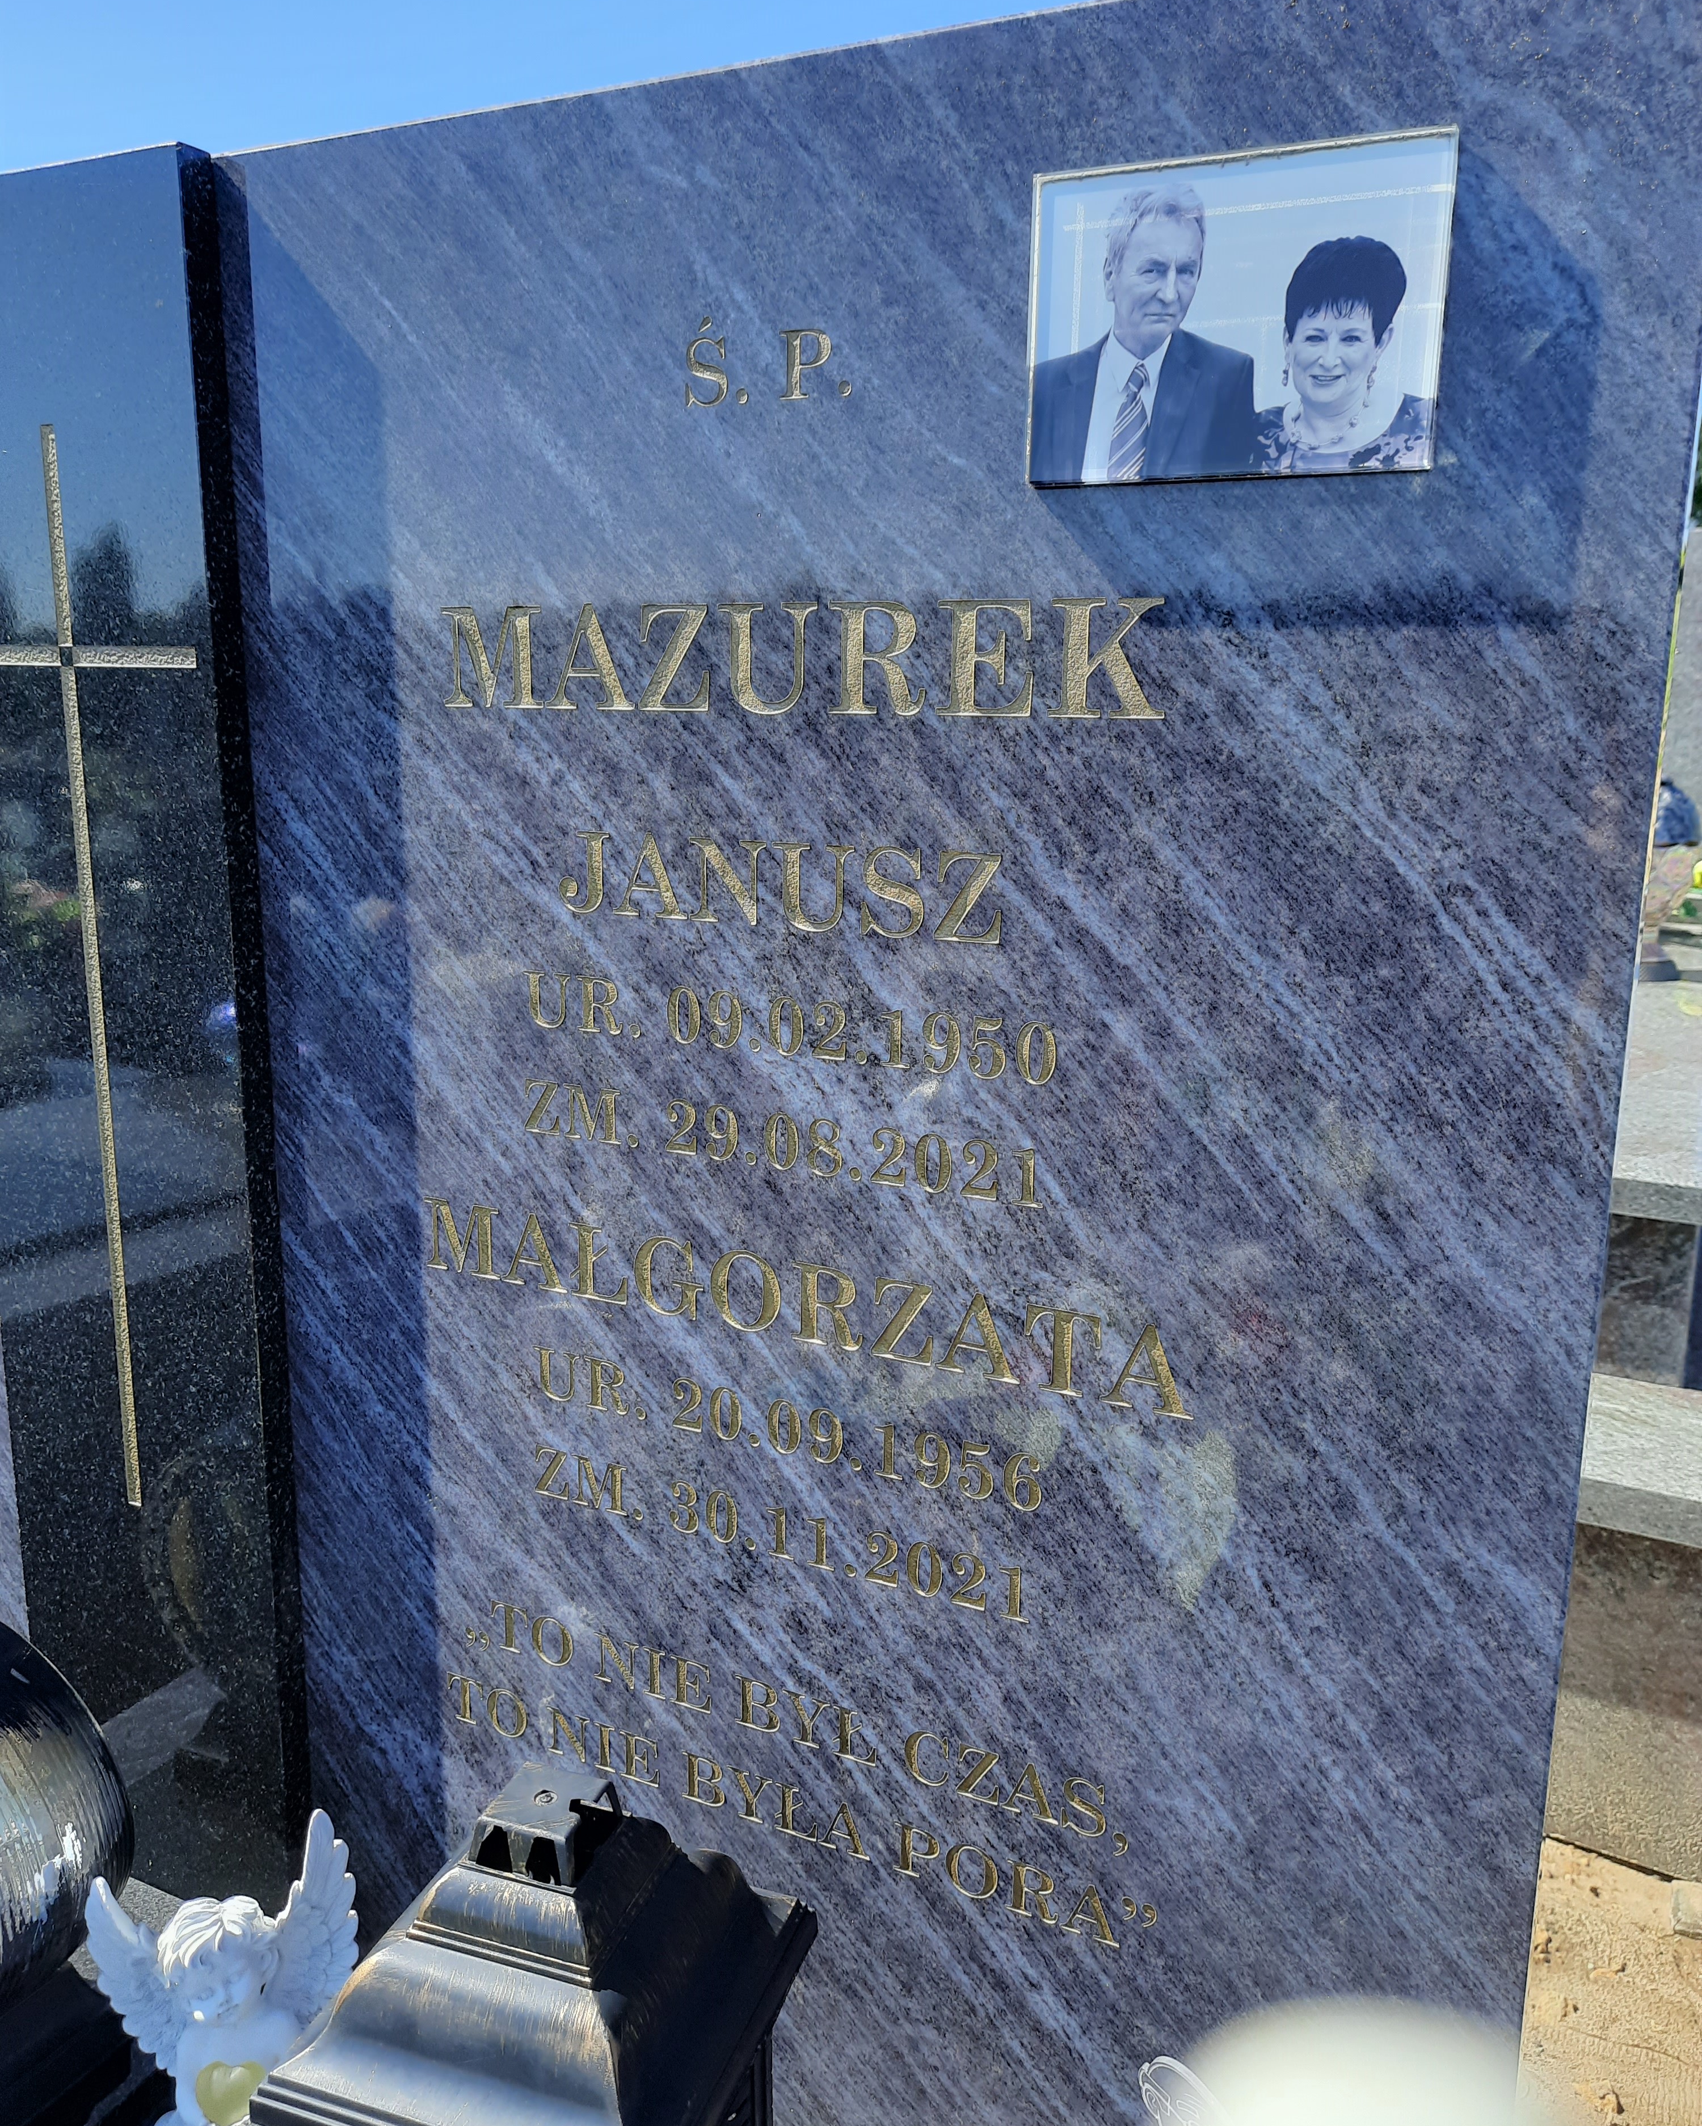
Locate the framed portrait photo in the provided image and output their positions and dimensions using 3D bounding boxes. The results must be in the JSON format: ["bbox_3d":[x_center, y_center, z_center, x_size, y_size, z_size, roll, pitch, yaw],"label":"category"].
[{"bbox_3d":[0.140,-0.276,0.607,0.152,0.113,0.011,6,13,25],"label":"framed portrait photo"}]

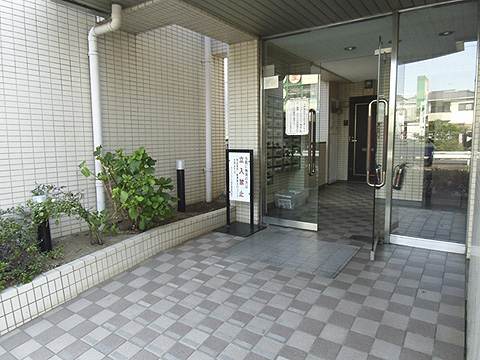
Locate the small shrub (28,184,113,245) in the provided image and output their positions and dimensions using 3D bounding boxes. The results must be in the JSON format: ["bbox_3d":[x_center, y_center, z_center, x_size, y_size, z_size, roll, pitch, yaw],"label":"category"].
[{"bbox_3d":[-1.505,0.330,2.948,0.480,0.580,0.700,4,7,34],"label":"small shrub"}]

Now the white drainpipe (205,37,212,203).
[{"bbox_3d":[-0.478,-0.878,5.027,0.078,2.460,0.078,-1,6,0],"label":"white drainpipe"}]

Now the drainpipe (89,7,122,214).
[{"bbox_3d":[-1.329,-0.551,3.384,0.515,2.245,0.100,4,7,34],"label":"drainpipe"}]

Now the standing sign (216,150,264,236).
[{"bbox_3d":[0.002,0.128,4.179,0.480,1.020,0.480,4,7,34],"label":"standing sign"}]

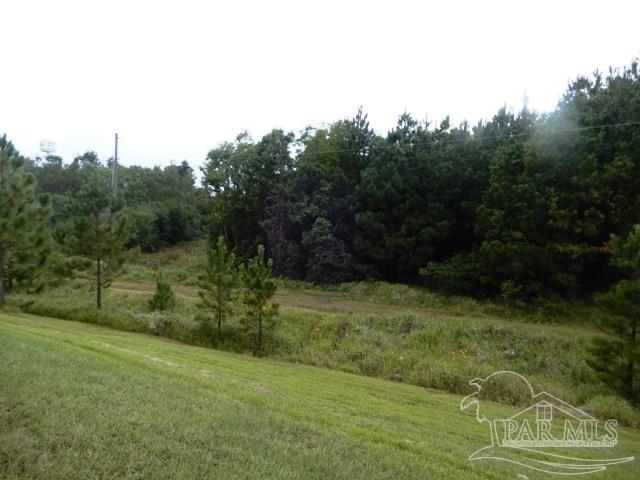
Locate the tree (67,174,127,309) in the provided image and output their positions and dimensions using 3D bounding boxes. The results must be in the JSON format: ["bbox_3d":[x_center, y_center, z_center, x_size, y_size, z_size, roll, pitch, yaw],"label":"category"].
[{"bbox_3d":[-10.580,0.070,21.000,2.700,6.300,2.700,0,0,0],"label":"tree"}]

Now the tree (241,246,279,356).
[{"bbox_3d":[-1.720,1.690,12.600,1.070,3.100,1.070,0,0,0],"label":"tree"}]

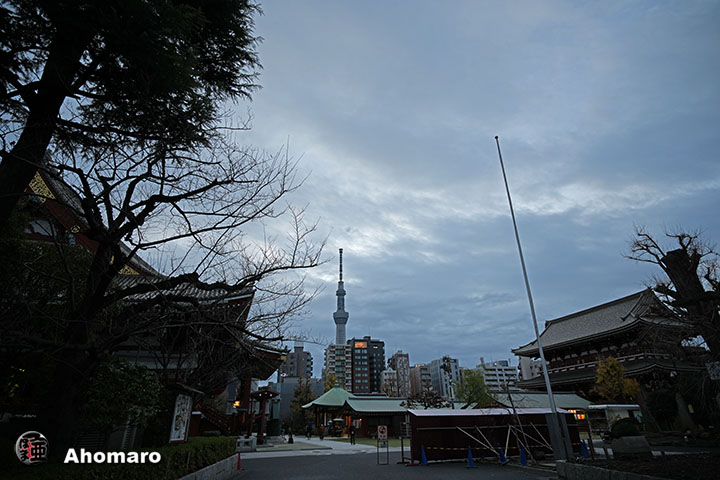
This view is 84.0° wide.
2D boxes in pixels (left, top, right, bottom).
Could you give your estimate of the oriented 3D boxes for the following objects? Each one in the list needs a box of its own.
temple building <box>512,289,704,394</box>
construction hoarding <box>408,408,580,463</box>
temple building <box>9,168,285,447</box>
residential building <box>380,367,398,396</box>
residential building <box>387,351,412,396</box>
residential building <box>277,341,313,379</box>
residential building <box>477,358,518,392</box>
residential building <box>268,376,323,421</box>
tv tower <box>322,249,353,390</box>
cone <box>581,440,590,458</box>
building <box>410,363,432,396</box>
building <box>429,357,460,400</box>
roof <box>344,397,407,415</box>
[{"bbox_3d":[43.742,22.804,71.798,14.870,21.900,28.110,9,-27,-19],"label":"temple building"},{"bbox_3d":[7.304,10.539,22.019,10.100,2.350,1.600,5,-26,-14],"label":"construction hoarding"},{"bbox_3d":[-34.286,9.100,49.054,47.500,29.400,44.000,7,-26,-17],"label":"temple building"},{"bbox_3d":[15.385,81.650,206.306,8.000,29.800,11.000,6,-26,-13],"label":"residential building"},{"bbox_3d":[20.215,78.794,210.537,8.500,38.500,15.000,6,-26,-13],"label":"residential building"},{"bbox_3d":[-31.093,70.625,188.509,14.000,36.500,14.000,2,-25,-6],"label":"residential building"},{"bbox_3d":[83.585,89.706,232.093,19.000,35.000,13.000,2,-25,-6],"label":"residential building"},{"bbox_3d":[-25.936,67.131,163.053,21.000,21.000,14.000,2,-25,-6],"label":"residential building"},{"bbox_3d":[-67.135,320.761,1422.246,68.000,634.000,68.000,0,-25,-3],"label":"tv tower"},{"bbox_3d":[10.390,9.667,18.505,0.380,0.720,0.380,-12,-28,24],"label":"cone"},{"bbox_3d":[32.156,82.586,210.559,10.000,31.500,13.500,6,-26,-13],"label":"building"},{"bbox_3d":[47.448,82.560,216.567,11.000,36.000,16.000,2,-25,-6],"label":"building"},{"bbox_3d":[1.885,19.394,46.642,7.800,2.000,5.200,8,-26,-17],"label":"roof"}]

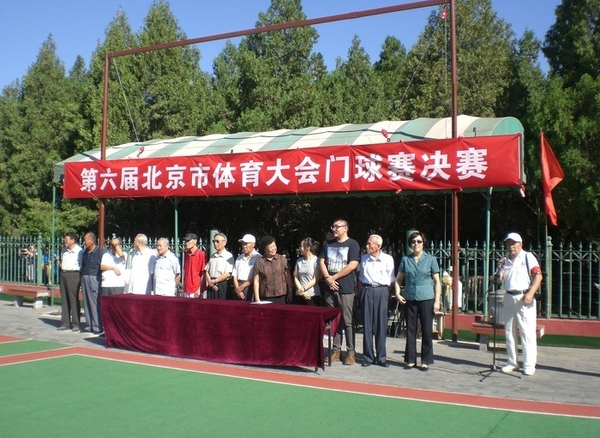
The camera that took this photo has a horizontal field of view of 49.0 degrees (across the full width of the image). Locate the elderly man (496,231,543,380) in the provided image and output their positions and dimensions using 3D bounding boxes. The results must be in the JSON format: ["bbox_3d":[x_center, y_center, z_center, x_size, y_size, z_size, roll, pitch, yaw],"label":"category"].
[{"bbox_3d":[2.672,1.018,8.020,0.530,1.700,0.400,-1,-2,41],"label":"elderly man"}]

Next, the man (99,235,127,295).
[{"bbox_3d":[-3.072,1.079,10.850,0.460,1.610,0.360,0,-1,6],"label":"man"}]

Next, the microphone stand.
[{"bbox_3d":[2.368,1.273,7.827,0.460,1.150,0.460,-1,-3,26],"label":"microphone stand"}]

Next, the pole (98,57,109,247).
[{"bbox_3d":[-4.101,-0.747,13.700,0.110,5.370,0.110,1,-1,28],"label":"pole"}]

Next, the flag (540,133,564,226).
[{"bbox_3d":[4.063,-0.636,10.600,0.400,1.500,0.220,0,-1,14],"label":"flag"}]

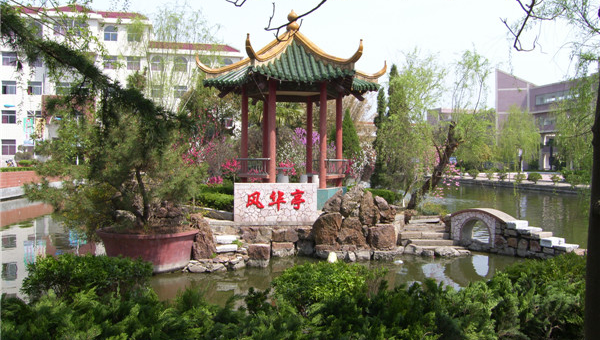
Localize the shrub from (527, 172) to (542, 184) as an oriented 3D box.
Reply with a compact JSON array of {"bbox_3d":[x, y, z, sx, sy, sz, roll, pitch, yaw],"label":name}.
[{"bbox_3d":[23.001,0.803,47.500,1.420,1.100,1.400,0,1,0],"label":"shrub"}]

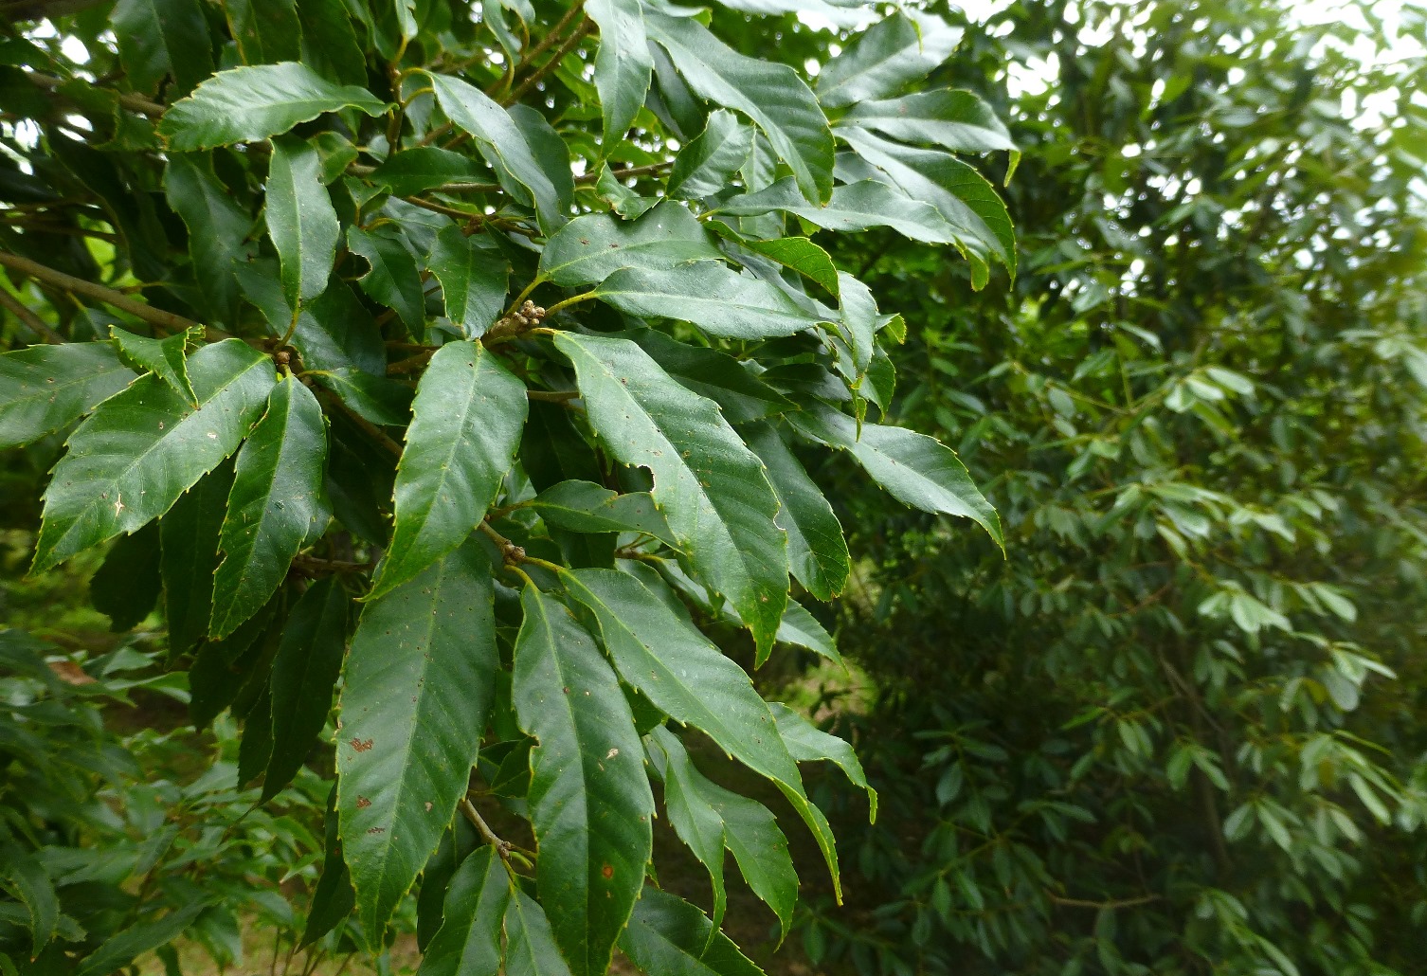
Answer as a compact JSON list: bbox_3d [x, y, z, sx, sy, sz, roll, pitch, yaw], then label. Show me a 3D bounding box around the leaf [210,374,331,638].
[{"bbox_3d":[-0.188,0.007,0.422,0.040,0.111,0.018,8,-13,-4],"label":"leaf"}]

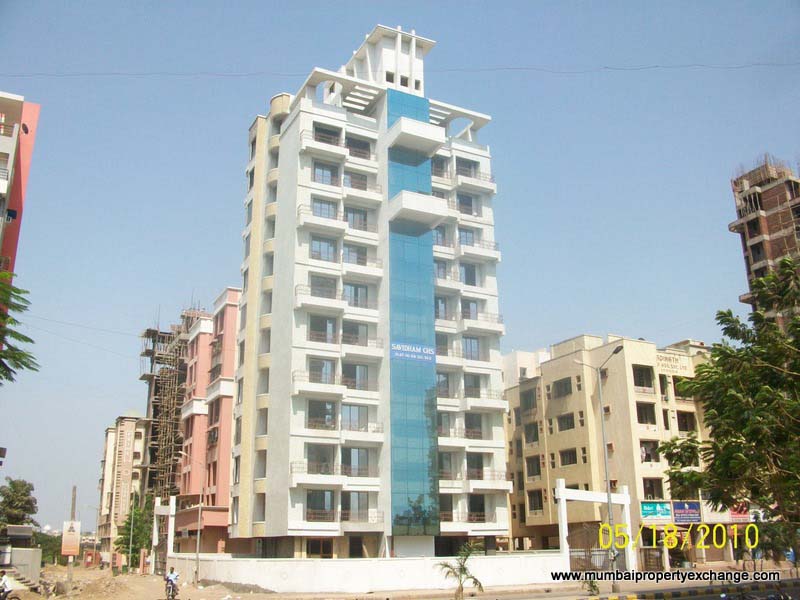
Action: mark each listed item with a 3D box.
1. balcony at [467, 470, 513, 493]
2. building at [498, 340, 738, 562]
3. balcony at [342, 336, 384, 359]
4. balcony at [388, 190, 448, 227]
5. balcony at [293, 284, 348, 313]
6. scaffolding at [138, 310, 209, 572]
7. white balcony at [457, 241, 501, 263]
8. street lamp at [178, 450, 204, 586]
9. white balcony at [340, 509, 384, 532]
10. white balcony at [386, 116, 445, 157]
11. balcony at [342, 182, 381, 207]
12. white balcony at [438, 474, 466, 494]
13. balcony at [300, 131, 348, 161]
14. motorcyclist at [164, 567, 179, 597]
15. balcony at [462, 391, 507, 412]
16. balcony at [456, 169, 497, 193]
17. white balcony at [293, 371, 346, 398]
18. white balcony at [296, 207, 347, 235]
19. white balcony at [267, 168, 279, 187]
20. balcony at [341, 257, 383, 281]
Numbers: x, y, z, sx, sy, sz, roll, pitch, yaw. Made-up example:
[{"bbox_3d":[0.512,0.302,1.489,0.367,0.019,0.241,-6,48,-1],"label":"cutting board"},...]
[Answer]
[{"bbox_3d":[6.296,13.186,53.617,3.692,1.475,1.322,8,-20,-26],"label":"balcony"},{"bbox_3d":[18.696,13.540,64.856,12.000,18.200,16.000,8,-20,-26],"label":"building"},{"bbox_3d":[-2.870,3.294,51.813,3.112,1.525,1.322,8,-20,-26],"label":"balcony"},{"bbox_3d":[1.361,-6.520,54.051,3.834,1.373,2.227,8,-20,-26],"label":"balcony"},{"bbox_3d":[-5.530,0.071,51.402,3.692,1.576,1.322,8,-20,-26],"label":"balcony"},{"bbox_3d":[-30.274,17.775,96.951,8.300,32.000,7.500,8,-20,-26],"label":"scaffolding"},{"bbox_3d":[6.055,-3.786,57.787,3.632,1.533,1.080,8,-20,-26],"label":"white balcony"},{"bbox_3d":[-14.272,14.710,50.248,1.946,8.695,0.400,8,-20,-26],"label":"street lamp"},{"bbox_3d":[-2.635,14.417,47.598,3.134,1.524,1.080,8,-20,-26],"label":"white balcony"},{"bbox_3d":[1.259,-12.187,55.287,3.590,1.383,2.337,8,-20,-26],"label":"white balcony"},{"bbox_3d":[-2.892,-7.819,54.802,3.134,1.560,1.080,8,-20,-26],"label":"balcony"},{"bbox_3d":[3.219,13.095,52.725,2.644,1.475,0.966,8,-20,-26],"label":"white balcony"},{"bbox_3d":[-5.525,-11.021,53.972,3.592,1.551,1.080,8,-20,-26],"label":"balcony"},{"bbox_3d":[-12.094,14.972,39.192,0.780,1.570,1.750,0,-18,-3],"label":"motorcyclist"},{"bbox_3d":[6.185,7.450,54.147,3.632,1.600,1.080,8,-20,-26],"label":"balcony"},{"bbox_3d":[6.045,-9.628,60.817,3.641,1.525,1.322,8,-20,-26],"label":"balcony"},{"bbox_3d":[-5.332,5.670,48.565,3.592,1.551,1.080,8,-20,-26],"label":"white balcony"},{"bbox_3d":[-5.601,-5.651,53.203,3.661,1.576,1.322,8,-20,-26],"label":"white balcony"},{"bbox_3d":[-10.071,-9.977,59.621,1.169,1.169,2.136,8,-20,-26],"label":"white balcony"},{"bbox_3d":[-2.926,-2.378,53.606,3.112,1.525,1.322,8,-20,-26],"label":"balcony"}]

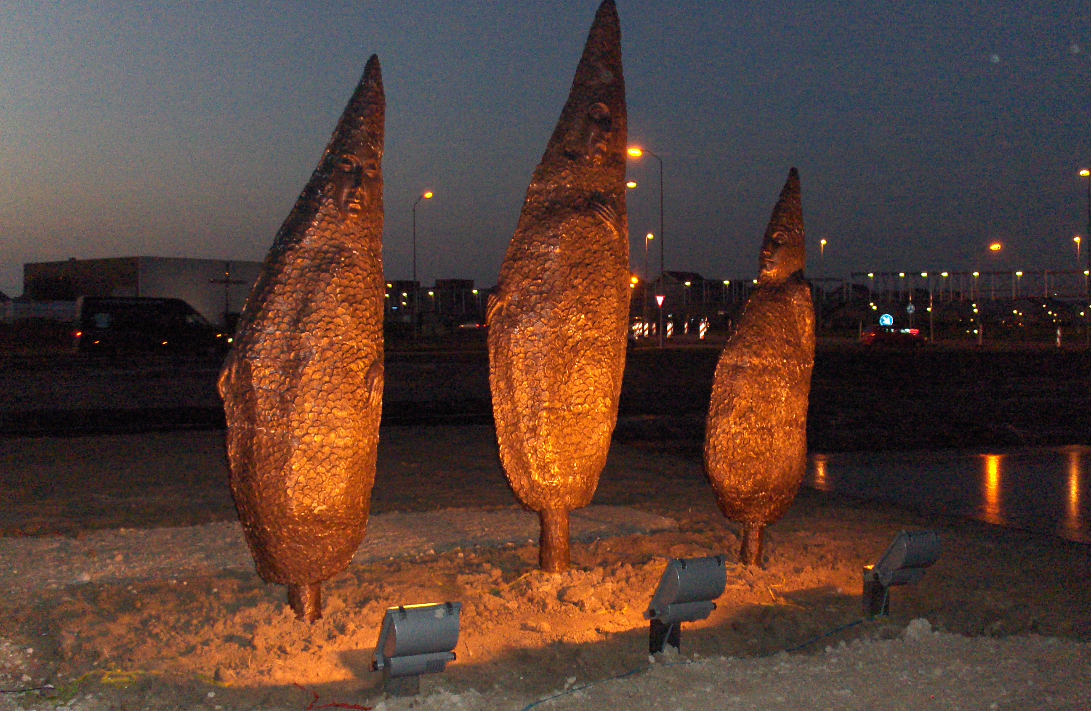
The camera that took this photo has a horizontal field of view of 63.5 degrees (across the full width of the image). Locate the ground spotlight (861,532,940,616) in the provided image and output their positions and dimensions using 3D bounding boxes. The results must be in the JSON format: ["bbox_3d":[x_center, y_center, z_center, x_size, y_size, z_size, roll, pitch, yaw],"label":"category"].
[{"bbox_3d":[1.982,1.217,4.901,0.290,0.489,0.280,-1,2,-26],"label":"ground spotlight"}]

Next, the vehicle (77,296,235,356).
[{"bbox_3d":[-15.415,-1.156,34.681,5.500,2.347,2.000,-1,3,-28],"label":"vehicle"}]

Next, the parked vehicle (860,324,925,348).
[{"bbox_3d":[22.466,-1.268,56.994,4.200,1.480,1.720,0,2,-2],"label":"parked vehicle"}]

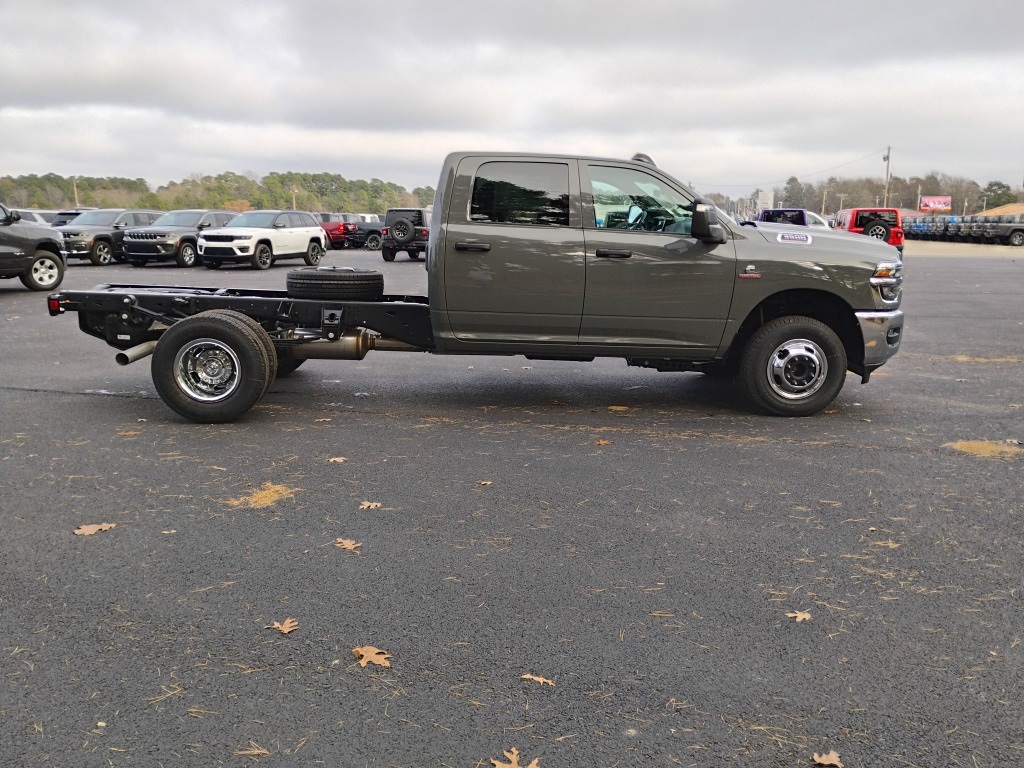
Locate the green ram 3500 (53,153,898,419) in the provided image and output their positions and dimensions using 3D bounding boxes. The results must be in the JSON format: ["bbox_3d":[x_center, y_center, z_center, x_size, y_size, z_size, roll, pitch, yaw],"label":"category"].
[{"bbox_3d":[-0.223,-0.938,7.057,6.750,2.030,2.380,0,11,-3],"label":"green ram 3500"}]

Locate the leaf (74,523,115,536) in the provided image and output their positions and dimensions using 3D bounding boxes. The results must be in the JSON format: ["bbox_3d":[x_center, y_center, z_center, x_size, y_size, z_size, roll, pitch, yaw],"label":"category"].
[{"bbox_3d":[-1.967,0.687,3.911,0.185,0.022,0.090,-6,13,-31],"label":"leaf"}]

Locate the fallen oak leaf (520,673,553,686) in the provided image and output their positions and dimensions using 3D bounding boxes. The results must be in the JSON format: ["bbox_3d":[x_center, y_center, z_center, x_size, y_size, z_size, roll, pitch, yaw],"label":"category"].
[{"bbox_3d":[0.082,0.950,2.657,0.117,0.025,0.045,6,12,26],"label":"fallen oak leaf"}]

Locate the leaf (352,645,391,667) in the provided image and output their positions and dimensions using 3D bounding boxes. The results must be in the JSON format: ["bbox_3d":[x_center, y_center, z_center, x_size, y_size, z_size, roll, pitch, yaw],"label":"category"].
[{"bbox_3d":[-0.474,0.918,2.795,0.135,0.025,0.105,-1,11,-6],"label":"leaf"}]

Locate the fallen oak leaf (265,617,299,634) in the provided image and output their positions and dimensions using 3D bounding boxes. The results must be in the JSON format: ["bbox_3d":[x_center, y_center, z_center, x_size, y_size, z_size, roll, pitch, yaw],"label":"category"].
[{"bbox_3d":[-0.834,0.876,2.998,0.120,0.022,0.100,-2,11,-11],"label":"fallen oak leaf"}]

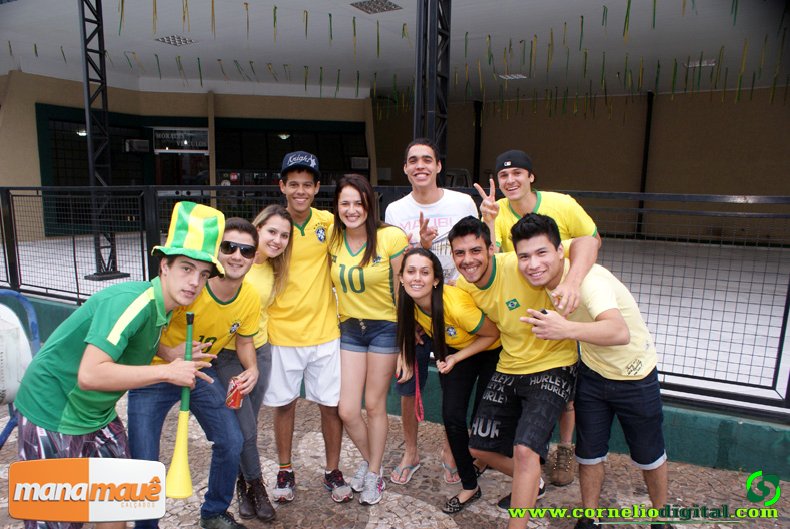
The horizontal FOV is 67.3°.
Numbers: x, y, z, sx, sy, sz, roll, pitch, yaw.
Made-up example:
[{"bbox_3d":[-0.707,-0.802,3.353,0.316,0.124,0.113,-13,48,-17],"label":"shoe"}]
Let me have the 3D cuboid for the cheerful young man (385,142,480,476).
[{"bbox_3d":[0.187,0.255,3.156,0.560,1.825,0.420,2,9,7],"label":"cheerful young man"}]

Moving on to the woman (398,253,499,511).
[{"bbox_3d":[0.274,0.550,2.989,0.480,1.295,0.600,6,10,30],"label":"woman"}]

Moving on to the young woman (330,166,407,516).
[{"bbox_3d":[-0.144,0.372,3.002,0.470,1.635,0.360,3,9,14],"label":"young woman"}]

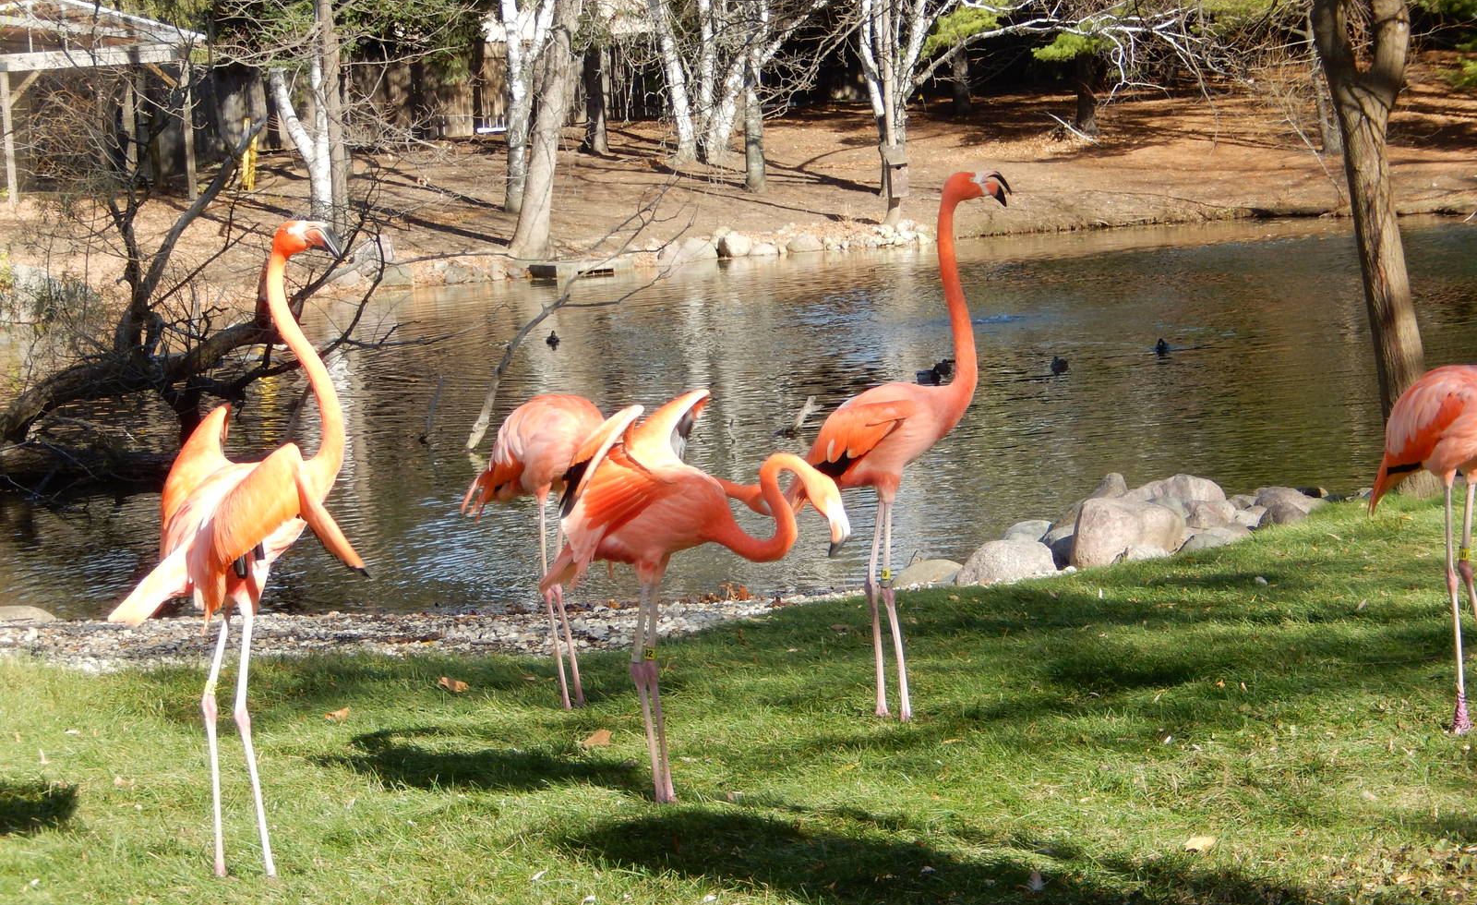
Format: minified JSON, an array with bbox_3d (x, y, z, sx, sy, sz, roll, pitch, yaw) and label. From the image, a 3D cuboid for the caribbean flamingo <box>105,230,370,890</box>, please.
[{"bbox_3d":[-1.052,0.202,9.380,0.600,1.370,0.460,-8,6,-39],"label":"caribbean flamingo"}]

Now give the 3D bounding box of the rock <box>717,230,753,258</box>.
[{"bbox_3d":[-0.040,-2.411,52.000,0.400,0.320,0.340,-4,4,0],"label":"rock"}]

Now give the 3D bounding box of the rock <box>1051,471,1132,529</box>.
[{"bbox_3d":[1.255,0.182,15.900,0.290,0.240,0.240,-2,4,0],"label":"rock"}]

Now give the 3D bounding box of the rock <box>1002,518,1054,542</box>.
[{"bbox_3d":[1.110,0.310,17.200,0.200,0.120,0.180,-4,4,0],"label":"rock"}]

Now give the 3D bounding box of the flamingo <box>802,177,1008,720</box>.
[{"bbox_3d":[0.410,-0.016,11.100,0.550,1.370,0.280,-2,4,0],"label":"flamingo"}]

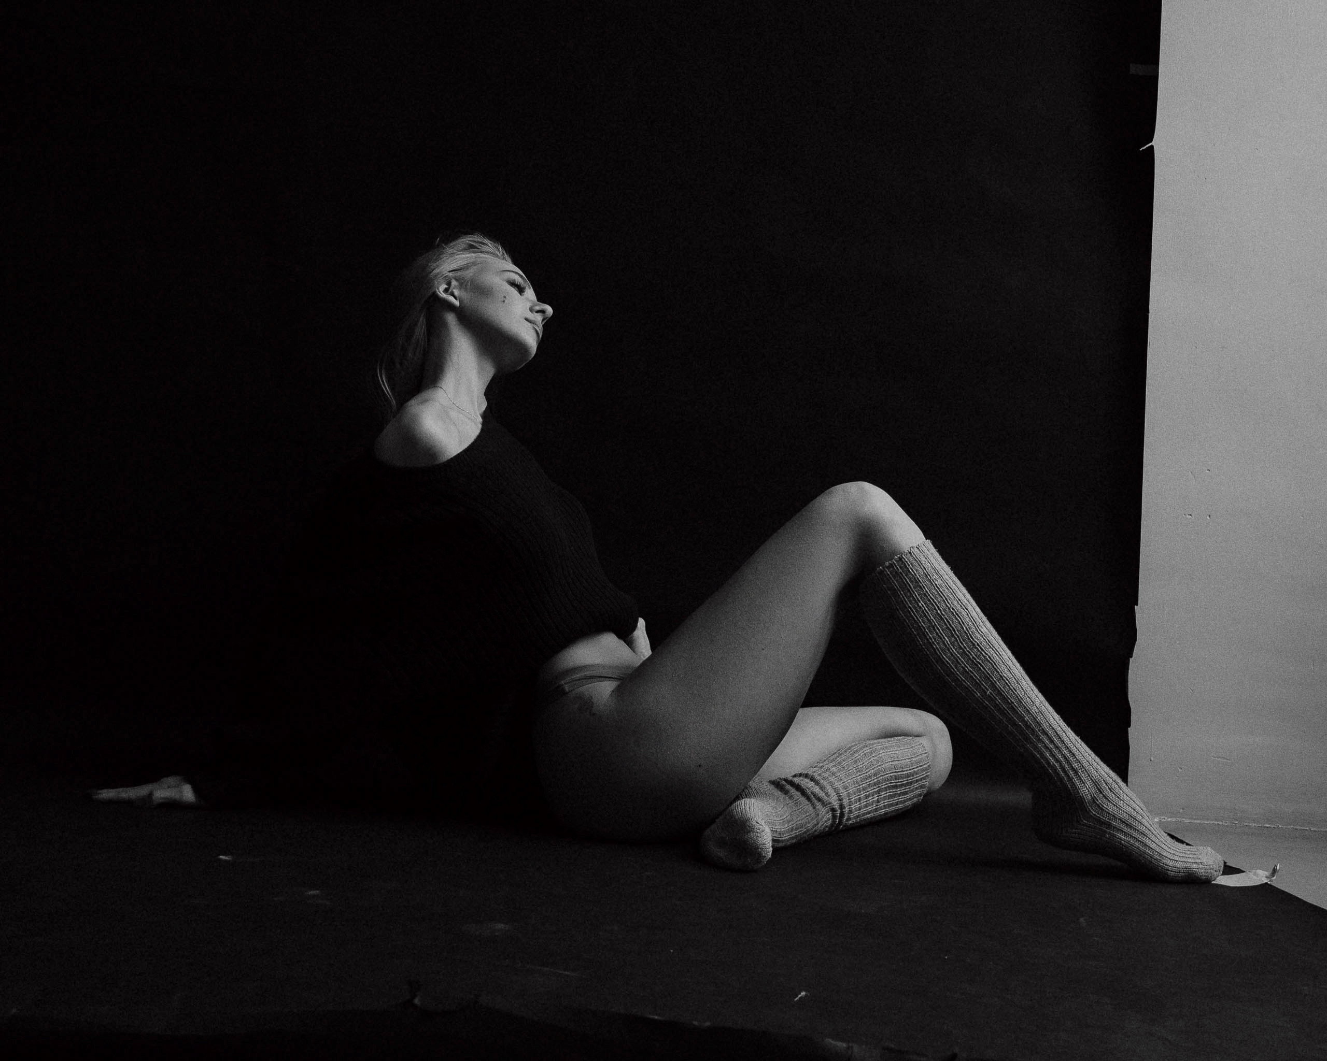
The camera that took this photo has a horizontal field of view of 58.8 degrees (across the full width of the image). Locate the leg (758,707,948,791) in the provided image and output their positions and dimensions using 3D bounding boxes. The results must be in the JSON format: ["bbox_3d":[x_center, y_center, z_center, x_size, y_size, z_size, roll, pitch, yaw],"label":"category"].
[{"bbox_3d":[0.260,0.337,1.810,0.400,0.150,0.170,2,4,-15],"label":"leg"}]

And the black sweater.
[{"bbox_3d":[-0.340,0.121,1.670,0.570,0.500,0.440,-9,4,8],"label":"black sweater"}]

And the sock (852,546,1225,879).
[{"bbox_3d":[0.495,0.268,1.560,0.190,0.590,0.120,-41,0,7],"label":"sock"}]

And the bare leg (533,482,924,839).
[{"bbox_3d":[0.096,0.188,1.590,0.585,0.310,0.190,-36,3,5],"label":"bare leg"}]

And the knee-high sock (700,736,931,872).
[{"bbox_3d":[0.214,0.374,1.640,0.420,0.125,0.140,-6,4,-43],"label":"knee-high sock"}]

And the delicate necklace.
[{"bbox_3d":[-0.295,-0.175,1.650,0.100,0.065,0.120,3,4,9],"label":"delicate necklace"}]

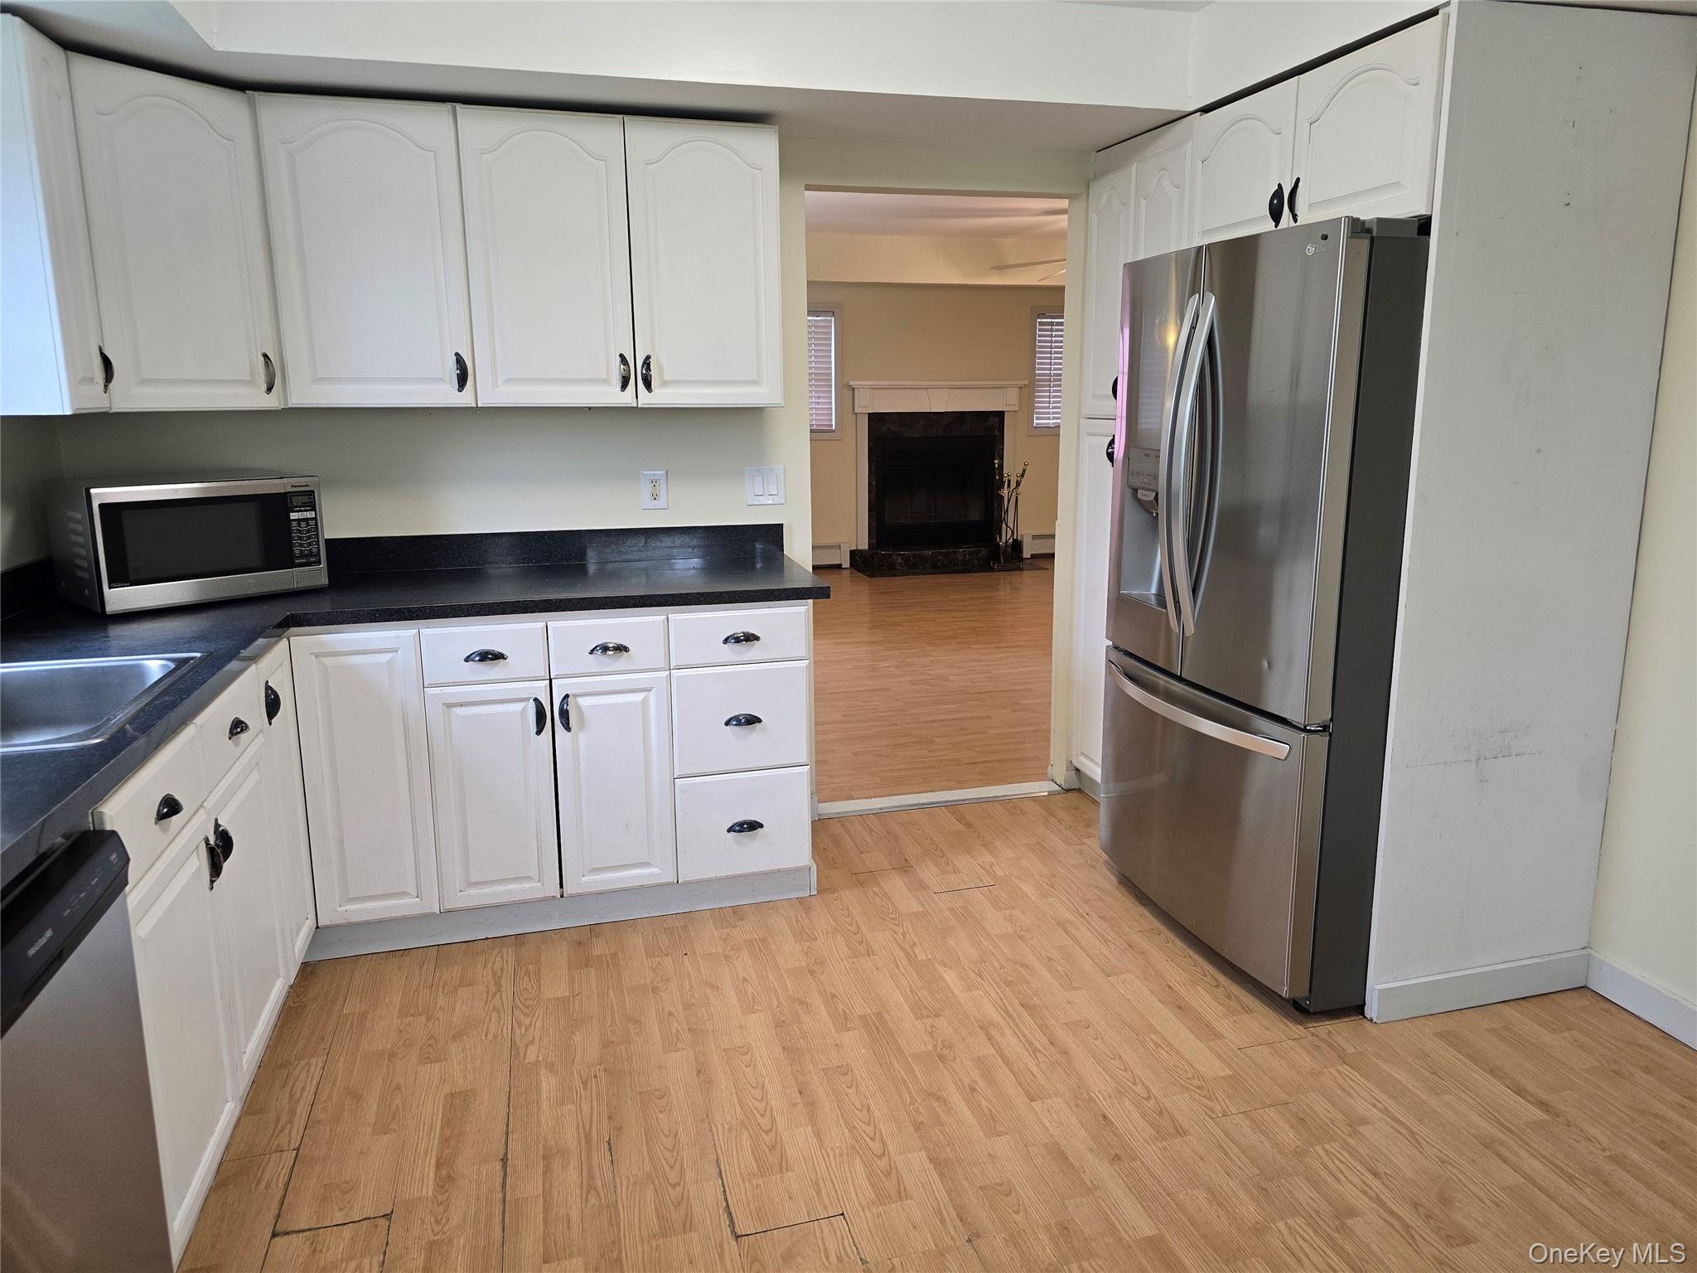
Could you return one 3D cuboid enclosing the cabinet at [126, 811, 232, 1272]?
[{"bbox_3d":[-1.295,0.636,1.754,0.500,0.596,0.380,-4,12,-15],"label":"cabinet"}]

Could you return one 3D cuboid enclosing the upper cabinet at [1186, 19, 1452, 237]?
[{"bbox_3d":[1.312,-1.139,2.732,0.540,0.390,0.870,-4,12,-15],"label":"upper cabinet"}]

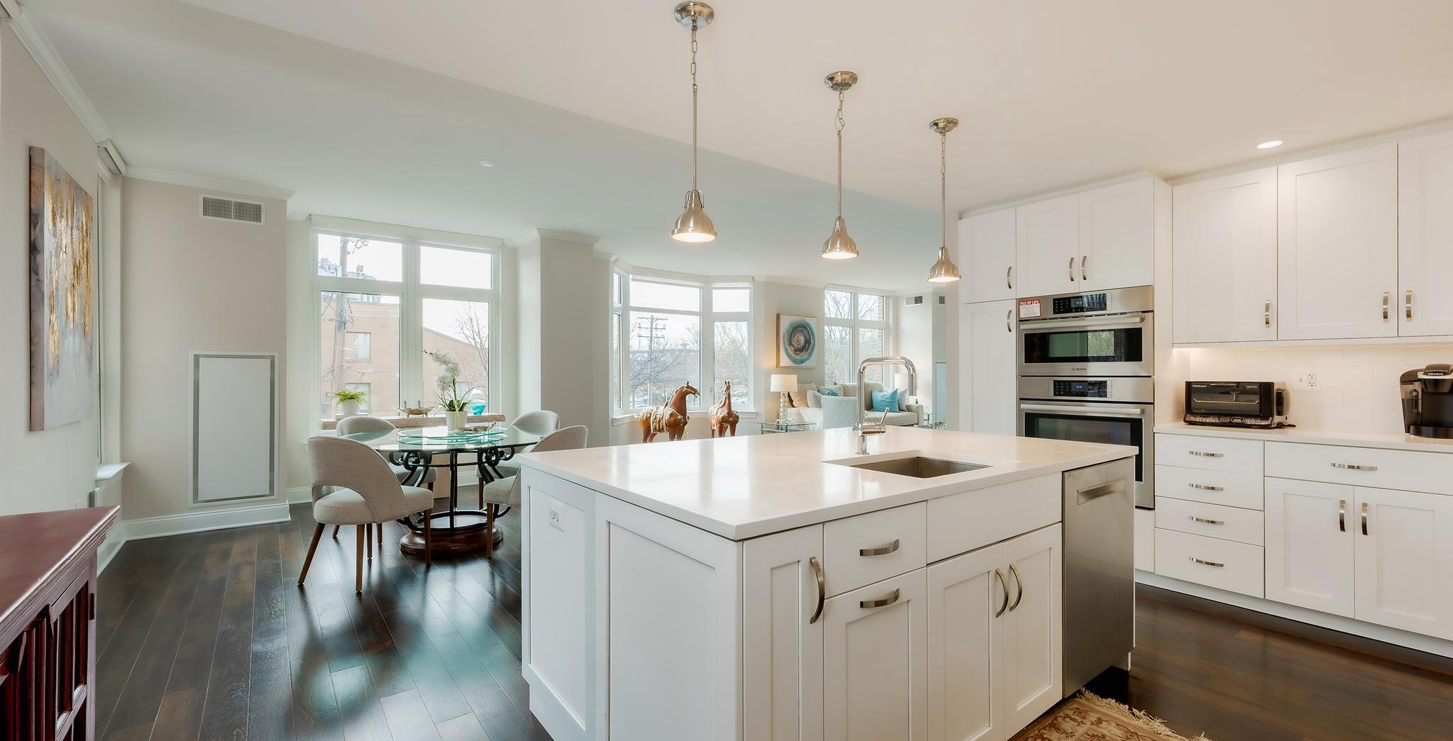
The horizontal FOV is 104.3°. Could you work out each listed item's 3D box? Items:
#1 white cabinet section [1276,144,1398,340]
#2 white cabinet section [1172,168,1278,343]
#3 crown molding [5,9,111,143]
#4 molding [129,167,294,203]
[{"bbox_3d":[3.166,-0.618,2.929,0.330,0.914,0.411,0,0,-39],"label":"white cabinet section"},{"bbox_3d":[2.910,-0.611,3.271,0.330,0.932,0.447,0,0,-39],"label":"white cabinet section"},{"bbox_3d":[-3.445,-1.442,2.990,0.080,0.090,1.635,0,0,-39],"label":"crown molding"},{"bbox_3d":[-3.931,-1.422,4.338,0.975,0.080,0.065,0,0,-36],"label":"molding"}]

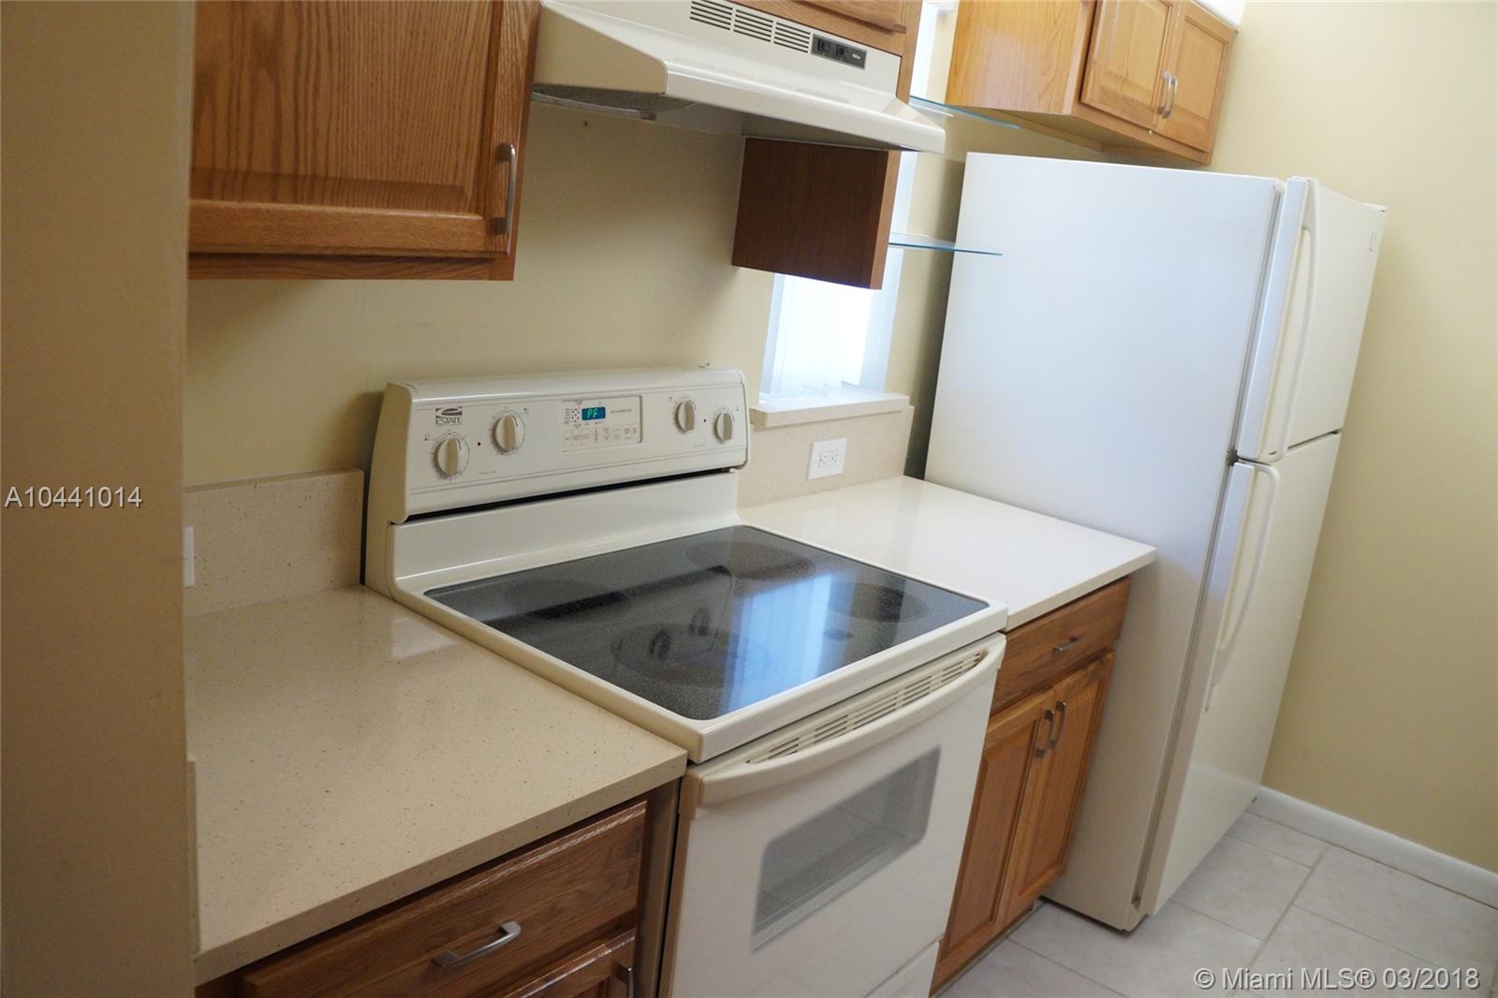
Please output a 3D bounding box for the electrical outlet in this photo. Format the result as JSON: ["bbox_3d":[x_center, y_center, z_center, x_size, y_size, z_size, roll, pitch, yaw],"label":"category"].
[{"bbox_3d":[0.176,-0.086,2.463,0.010,0.081,0.125,17,18,38],"label":"electrical outlet"}]

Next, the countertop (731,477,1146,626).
[{"bbox_3d":[0.390,0.087,2.262,0.659,0.034,0.693,17,18,38],"label":"countertop"}]

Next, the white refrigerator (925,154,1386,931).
[{"bbox_3d":[0.946,0.070,2.771,0.764,1.661,0.778,17,18,38],"label":"white refrigerator"}]

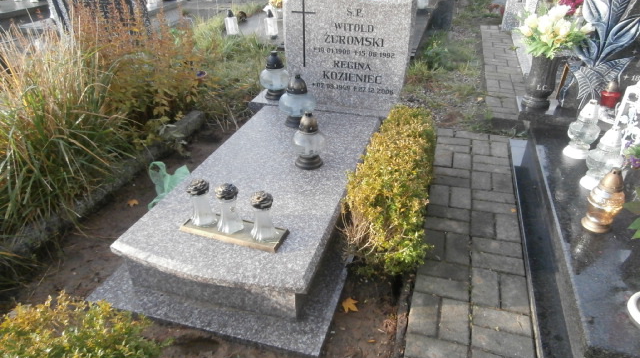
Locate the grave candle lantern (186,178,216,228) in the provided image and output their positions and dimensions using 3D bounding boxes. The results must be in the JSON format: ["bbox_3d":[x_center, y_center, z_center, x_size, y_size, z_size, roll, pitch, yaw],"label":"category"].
[{"bbox_3d":[-0.454,0.083,1.694,0.090,0.178,0.090,8,31,15],"label":"grave candle lantern"}]

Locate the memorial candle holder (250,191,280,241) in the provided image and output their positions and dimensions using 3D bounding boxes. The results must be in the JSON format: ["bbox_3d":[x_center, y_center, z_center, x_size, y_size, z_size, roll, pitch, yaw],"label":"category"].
[{"bbox_3d":[-0.208,0.131,1.649,0.105,0.193,0.105,-1,31,0],"label":"memorial candle holder"}]

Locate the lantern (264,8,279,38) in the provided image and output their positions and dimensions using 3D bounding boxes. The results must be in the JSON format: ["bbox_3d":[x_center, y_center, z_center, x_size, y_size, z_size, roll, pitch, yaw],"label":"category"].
[{"bbox_3d":[-0.414,-1.335,3.824,0.102,0.225,0.102,-1,30,1],"label":"lantern"}]

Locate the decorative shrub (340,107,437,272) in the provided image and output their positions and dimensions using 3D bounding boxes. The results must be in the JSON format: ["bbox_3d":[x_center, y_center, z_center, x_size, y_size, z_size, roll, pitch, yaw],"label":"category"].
[{"bbox_3d":[0.370,-0.012,2.121,0.325,0.330,1.020,8,32,15],"label":"decorative shrub"}]

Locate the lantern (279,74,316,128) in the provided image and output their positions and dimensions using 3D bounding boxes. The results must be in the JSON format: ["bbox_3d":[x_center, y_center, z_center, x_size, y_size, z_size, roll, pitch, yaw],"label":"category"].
[{"bbox_3d":[-0.124,-0.455,2.564,0.205,0.298,0.205,-1,31,0],"label":"lantern"}]

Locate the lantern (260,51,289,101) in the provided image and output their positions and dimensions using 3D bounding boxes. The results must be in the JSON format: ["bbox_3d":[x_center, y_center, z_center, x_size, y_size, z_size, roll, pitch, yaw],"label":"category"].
[{"bbox_3d":[-0.294,-0.658,2.795,0.175,0.275,0.175,0,31,0],"label":"lantern"}]

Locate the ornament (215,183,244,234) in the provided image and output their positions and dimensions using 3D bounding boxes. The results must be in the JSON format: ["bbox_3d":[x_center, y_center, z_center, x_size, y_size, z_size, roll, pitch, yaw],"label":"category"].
[{"bbox_3d":[-0.334,0.104,1.599,0.097,0.180,0.097,0,31,0],"label":"ornament"}]

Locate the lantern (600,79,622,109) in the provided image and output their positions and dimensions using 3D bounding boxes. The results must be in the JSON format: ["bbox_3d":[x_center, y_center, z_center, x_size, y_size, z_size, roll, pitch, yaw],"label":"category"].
[{"bbox_3d":[1.568,-0.453,2.364,0.107,0.140,0.107,8,32,15],"label":"lantern"}]

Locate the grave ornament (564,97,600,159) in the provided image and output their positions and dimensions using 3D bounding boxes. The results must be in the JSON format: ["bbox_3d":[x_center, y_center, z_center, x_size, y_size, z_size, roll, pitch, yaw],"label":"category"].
[{"bbox_3d":[1.265,-0.241,2.119,0.137,0.268,0.137,8,31,15],"label":"grave ornament"}]

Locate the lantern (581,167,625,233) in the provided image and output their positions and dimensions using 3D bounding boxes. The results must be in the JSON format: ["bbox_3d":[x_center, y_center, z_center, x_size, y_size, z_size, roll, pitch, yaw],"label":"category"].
[{"bbox_3d":[1.046,0.072,1.619,0.119,0.238,0.119,8,31,15],"label":"lantern"}]

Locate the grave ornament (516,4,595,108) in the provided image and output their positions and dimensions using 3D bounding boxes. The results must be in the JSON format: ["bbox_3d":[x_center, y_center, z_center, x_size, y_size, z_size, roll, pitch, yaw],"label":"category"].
[{"bbox_3d":[1.298,-0.683,2.523,0.380,0.545,0.330,8,31,15],"label":"grave ornament"}]

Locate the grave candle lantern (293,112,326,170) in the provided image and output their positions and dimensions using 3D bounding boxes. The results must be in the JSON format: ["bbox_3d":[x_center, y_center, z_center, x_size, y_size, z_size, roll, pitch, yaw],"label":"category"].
[{"bbox_3d":[-0.051,-0.186,2.048,0.155,0.253,0.155,0,31,0],"label":"grave candle lantern"}]

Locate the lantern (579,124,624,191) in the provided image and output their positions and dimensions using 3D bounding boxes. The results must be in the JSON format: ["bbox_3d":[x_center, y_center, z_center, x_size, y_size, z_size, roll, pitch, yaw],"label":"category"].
[{"bbox_3d":[1.227,-0.098,1.904,0.150,0.270,0.150,8,32,15],"label":"lantern"}]

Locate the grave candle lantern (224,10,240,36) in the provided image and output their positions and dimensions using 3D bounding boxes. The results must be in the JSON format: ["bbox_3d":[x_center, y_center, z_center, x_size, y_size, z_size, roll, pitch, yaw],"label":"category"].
[{"bbox_3d":[-0.994,-1.763,4.995,0.140,0.250,0.140,-1,31,0],"label":"grave candle lantern"}]

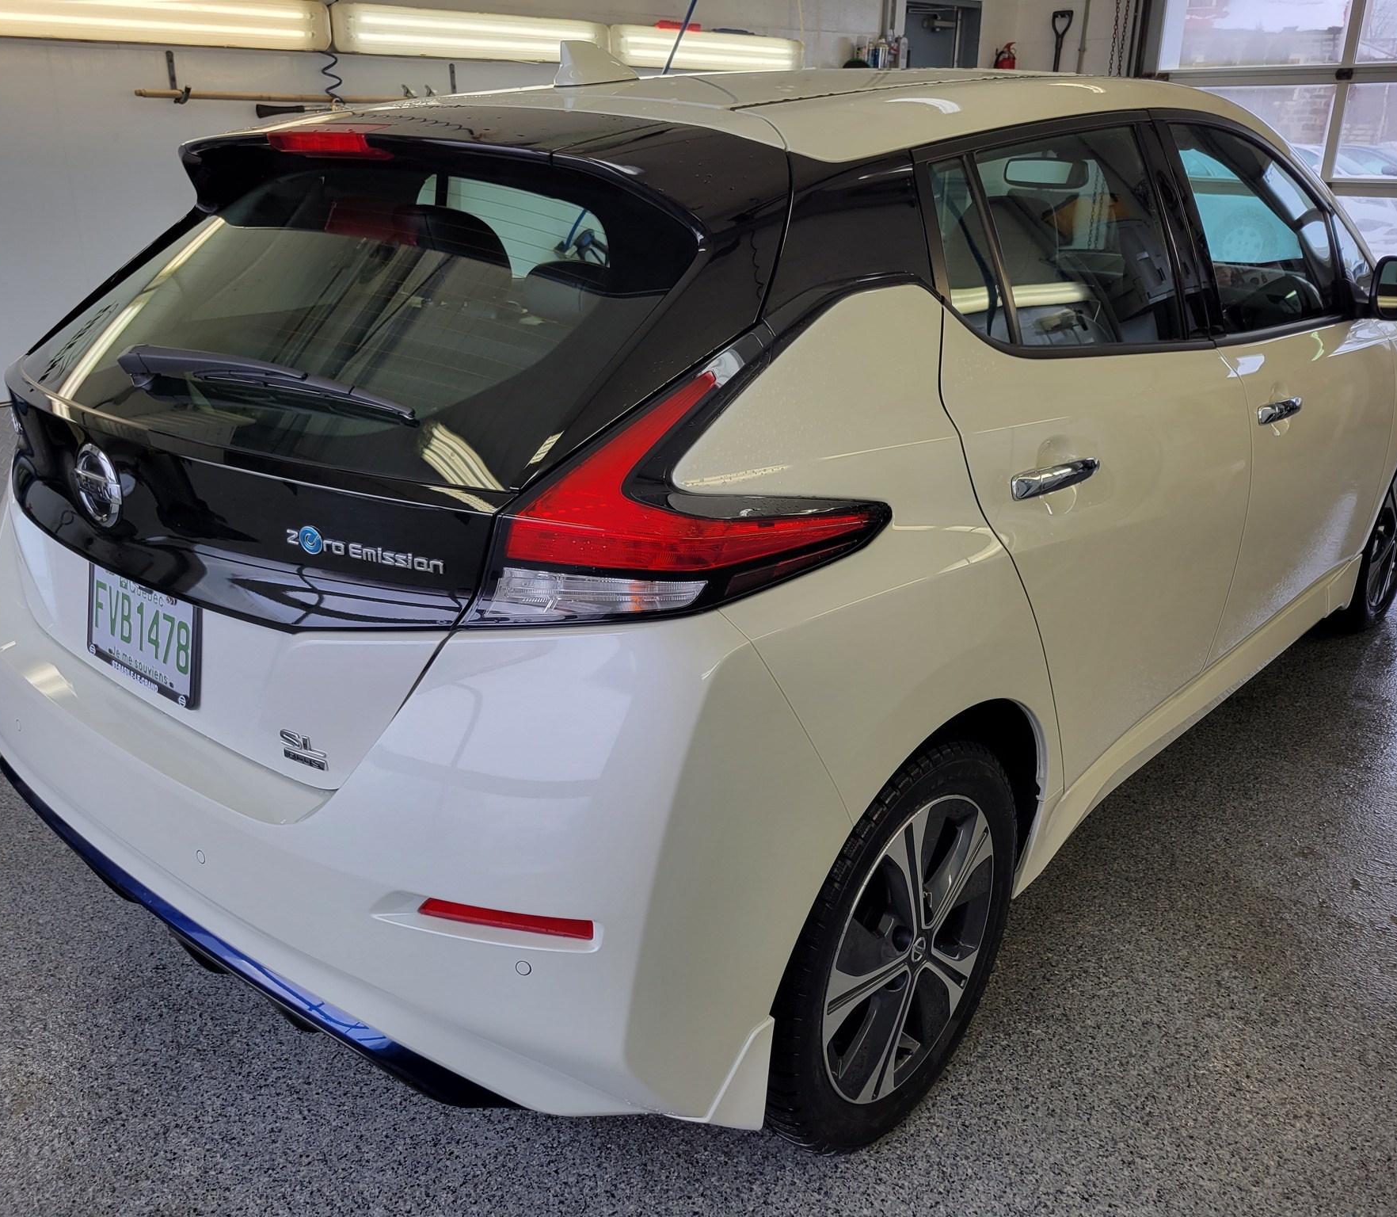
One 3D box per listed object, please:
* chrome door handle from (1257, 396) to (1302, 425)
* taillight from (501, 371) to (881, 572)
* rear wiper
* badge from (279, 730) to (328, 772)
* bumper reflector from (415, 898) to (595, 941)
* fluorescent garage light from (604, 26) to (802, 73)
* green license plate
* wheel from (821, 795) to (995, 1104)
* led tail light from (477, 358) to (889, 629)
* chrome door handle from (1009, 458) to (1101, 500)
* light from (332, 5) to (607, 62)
[{"bbox_3d":[1.171,-0.399,2.453,0.048,0.037,0.207,17,26,38],"label":"chrome door handle"},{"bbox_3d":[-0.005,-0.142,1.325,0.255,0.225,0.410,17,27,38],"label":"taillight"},{"bbox_3d":[-0.534,-0.280,1.466,0.500,0.058,0.065,15,-19,28],"label":"rear wiper"},{"bbox_3d":[-0.474,0.170,1.461,0.097,0.042,0.008,13,16,32],"label":"badge"},{"bbox_3d":[-0.212,0.349,1.338,0.212,0.030,0.030,6,22,16],"label":"bumper reflector"},{"bbox_3d":[0.054,-2.507,5.519,0.110,0.155,1.290,18,28,40],"label":"fluorescent garage light"},{"bbox_3d":[-0.754,0.024,1.651,0.312,0.158,0.014,17,16,38],"label":"green license plate"},{"bbox_3d":[0.251,0.471,1.811,0.180,0.462,0.462,17,27,38],"label":"wheel"},{"bbox_3d":[-0.013,-0.133,1.335,0.290,0.295,0.450,17,27,38],"label":"led tail light"},{"bbox_3d":[0.501,-0.187,1.705,0.048,0.037,0.212,17,25,38],"label":"chrome door handle"},{"bbox_3d":[-0.833,-2.167,4.633,0.110,0.155,1.290,18,28,40],"label":"light"}]

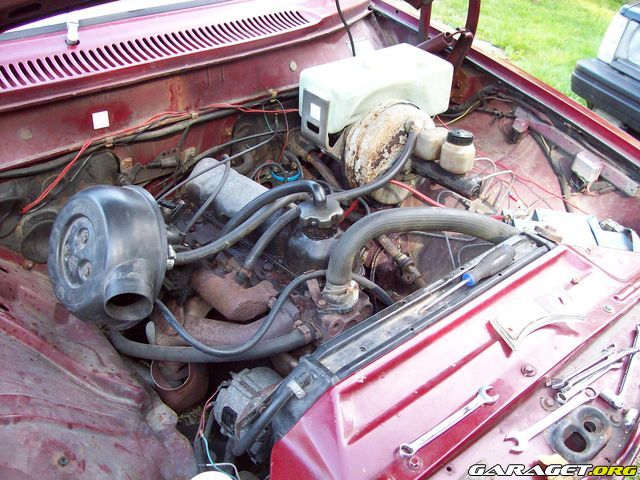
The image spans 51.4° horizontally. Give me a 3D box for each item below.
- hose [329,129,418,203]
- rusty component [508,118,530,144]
[{"bbox_3d":[0.100,-0.132,1.216,0.250,0.095,0.050,-24,43,-33],"label":"hose"},{"bbox_3d":[0.450,-0.244,1.500,0.040,0.048,0.040,-24,43,-33],"label":"rusty component"}]

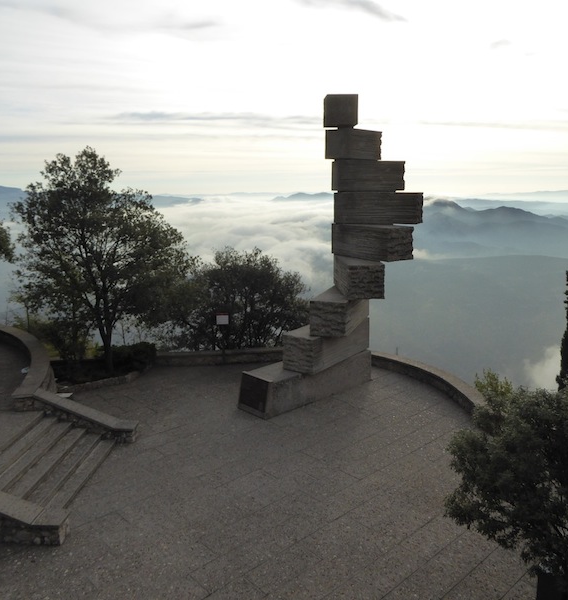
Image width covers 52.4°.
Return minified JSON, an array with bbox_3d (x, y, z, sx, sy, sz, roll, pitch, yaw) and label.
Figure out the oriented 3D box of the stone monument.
[{"bbox_3d":[1.467,-1.497,16.876,5.940,8.770,2.530,-10,15,-44],"label":"stone monument"}]

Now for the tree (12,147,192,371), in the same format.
[{"bbox_3d":[-5.861,-1.212,18.654,5.700,7.200,5.400,0,11,0],"label":"tree"}]

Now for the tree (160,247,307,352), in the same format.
[{"bbox_3d":[-1.749,0.064,21.977,5.590,4.120,4.700,0,11,0],"label":"tree"}]

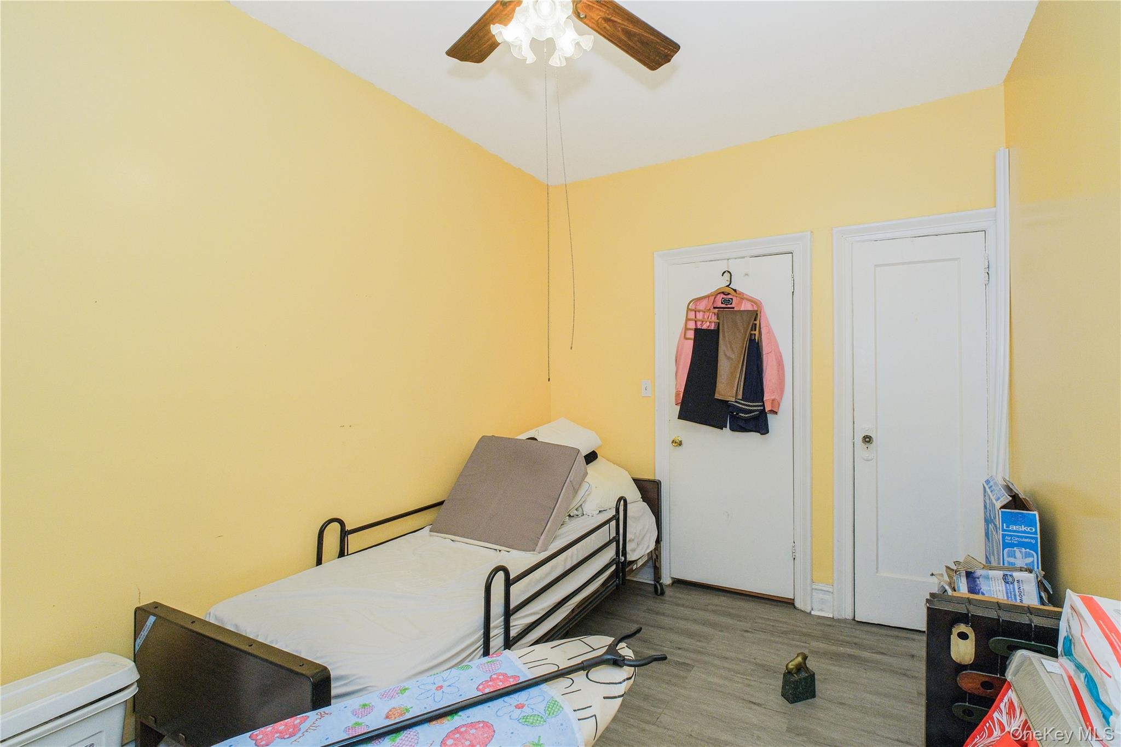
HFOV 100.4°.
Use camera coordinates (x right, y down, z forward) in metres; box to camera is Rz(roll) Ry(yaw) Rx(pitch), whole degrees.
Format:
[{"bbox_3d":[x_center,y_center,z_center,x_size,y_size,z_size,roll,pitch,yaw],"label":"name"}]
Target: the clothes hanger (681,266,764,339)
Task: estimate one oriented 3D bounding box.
[{"bbox_3d":[0.986,-0.410,2.843,0.428,0.430,0.025,4,2,24],"label":"clothes hanger"}]

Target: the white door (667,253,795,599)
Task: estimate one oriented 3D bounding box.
[{"bbox_3d":[1.053,0.316,2.922,0.729,2.040,0.045,0,1,24],"label":"white door"}]

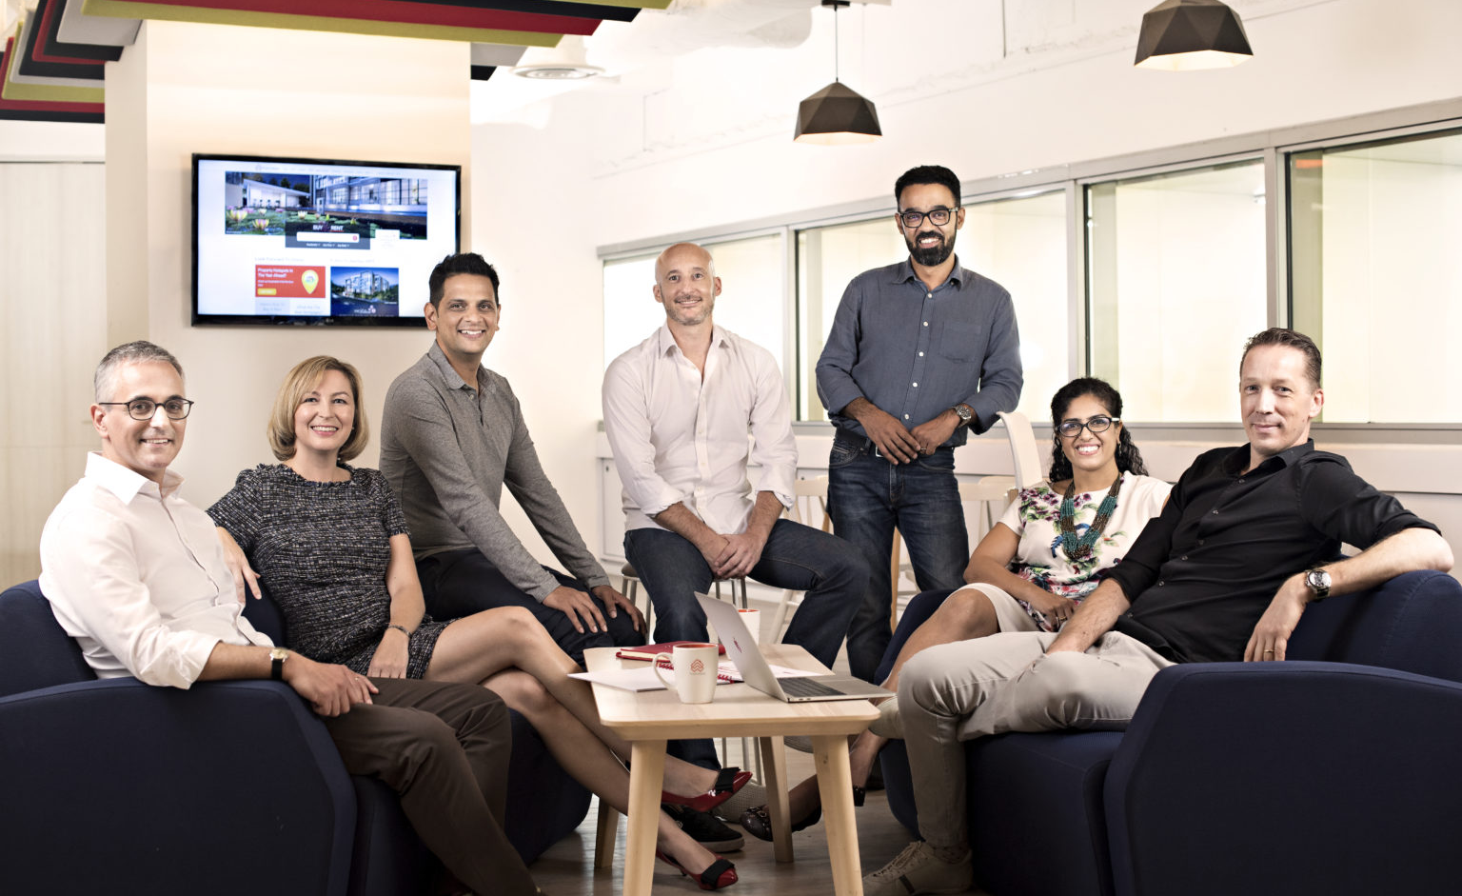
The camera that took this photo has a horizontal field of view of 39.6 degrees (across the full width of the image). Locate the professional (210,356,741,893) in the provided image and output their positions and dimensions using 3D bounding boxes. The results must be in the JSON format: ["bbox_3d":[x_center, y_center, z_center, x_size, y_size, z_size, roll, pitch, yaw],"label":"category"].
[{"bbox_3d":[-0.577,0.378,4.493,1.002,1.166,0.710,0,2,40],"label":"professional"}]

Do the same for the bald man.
[{"bbox_3d":[0.001,0.195,5.332,0.662,1.486,0.660,-1,1,-5],"label":"bald man"}]

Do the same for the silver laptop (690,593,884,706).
[{"bbox_3d":[0.117,0.372,3.872,0.308,0.187,0.272,-1,1,-17],"label":"silver laptop"}]

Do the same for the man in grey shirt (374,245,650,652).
[{"bbox_3d":[-0.477,0.241,4.923,0.544,1.419,0.806,-2,2,-42],"label":"man in grey shirt"}]

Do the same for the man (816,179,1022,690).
[{"bbox_3d":[0.500,0.089,5.377,0.544,1.685,0.418,0,1,8],"label":"man"}]

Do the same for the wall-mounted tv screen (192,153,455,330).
[{"bbox_3d":[-1.517,-0.768,7.671,1.040,0.625,0.060,-1,1,-29],"label":"wall-mounted tv screen"}]

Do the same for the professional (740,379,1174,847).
[{"bbox_3d":[0.596,0.385,4.946,0.850,1.110,0.784,-2,2,-42],"label":"professional"}]

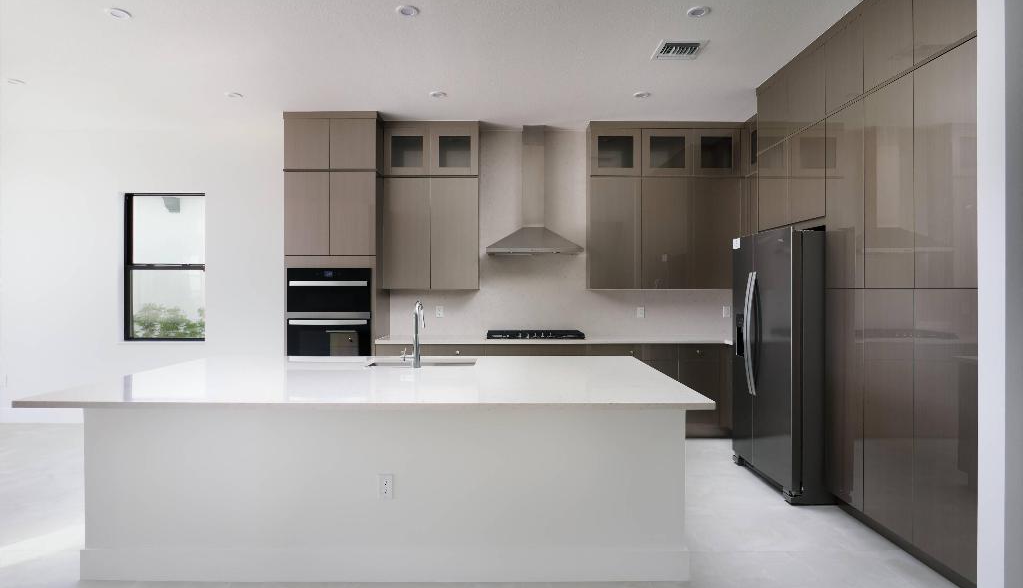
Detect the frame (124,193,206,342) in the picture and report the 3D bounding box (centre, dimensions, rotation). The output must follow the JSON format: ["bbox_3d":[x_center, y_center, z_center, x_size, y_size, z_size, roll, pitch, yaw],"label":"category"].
[{"bbox_3d":[-3.631,-0.285,5.620,0.890,1.565,0.100,0,0,0],"label":"frame"}]

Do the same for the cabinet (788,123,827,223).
[{"bbox_3d":[2.304,-0.808,3.620,0.580,0.620,0.464,0,1,0],"label":"cabinet"}]

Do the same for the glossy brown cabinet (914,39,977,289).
[{"bbox_3d":[2.299,-0.566,2.466,0.580,1.080,0.360,0,1,0],"label":"glossy brown cabinet"}]

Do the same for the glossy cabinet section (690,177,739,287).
[{"bbox_3d":[1.965,-0.578,5.252,0.460,1.073,0.330,0,1,0],"label":"glossy cabinet section"}]

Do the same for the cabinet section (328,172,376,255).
[{"bbox_3d":[-1.448,-0.734,5.171,0.431,0.758,0.610,0,1,0],"label":"cabinet section"}]

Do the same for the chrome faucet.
[{"bbox_3d":[-0.557,0.234,3.242,0.056,0.406,0.225,0,1,0],"label":"chrome faucet"}]

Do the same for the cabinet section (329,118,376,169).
[{"bbox_3d":[-1.446,-1.371,5.164,0.432,0.468,0.610,0,1,0],"label":"cabinet section"}]

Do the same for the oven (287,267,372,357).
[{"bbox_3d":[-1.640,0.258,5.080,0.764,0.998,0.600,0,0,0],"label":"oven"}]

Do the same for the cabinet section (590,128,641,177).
[{"bbox_3d":[1.011,-1.376,5.326,0.501,0.469,0.330,0,1,0],"label":"cabinet section"}]

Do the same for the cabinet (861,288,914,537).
[{"bbox_3d":[2.340,0.622,2.885,0.610,1.292,0.377,0,0,0],"label":"cabinet"}]

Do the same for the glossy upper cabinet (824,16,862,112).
[{"bbox_3d":[2.340,-1.399,3.264,0.610,0.461,0.380,0,0,0],"label":"glossy upper cabinet"}]

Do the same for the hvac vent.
[{"bbox_3d":[1.167,-1.657,3.634,0.328,0.025,0.310,0,1,0],"label":"hvac vent"}]

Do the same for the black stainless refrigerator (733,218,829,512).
[{"bbox_3d":[2.170,0.458,3.867,0.820,1.775,0.920,0,1,0],"label":"black stainless refrigerator"}]

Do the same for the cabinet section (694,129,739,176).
[{"bbox_3d":[1.997,-1.378,5.330,0.454,0.469,0.330,0,1,0],"label":"cabinet section"}]

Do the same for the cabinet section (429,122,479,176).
[{"bbox_3d":[-0.548,-1.394,5.318,0.464,0.497,0.330,0,1,0],"label":"cabinet section"}]

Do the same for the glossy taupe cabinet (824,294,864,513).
[{"bbox_3d":[2.340,0.618,3.264,0.610,1.292,0.380,0,0,0],"label":"glossy taupe cabinet"}]

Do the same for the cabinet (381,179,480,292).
[{"bbox_3d":[-0.785,-0.588,5.315,0.940,1.076,0.330,0,0,0],"label":"cabinet"}]

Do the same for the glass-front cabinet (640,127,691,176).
[{"bbox_3d":[1.498,-1.373,5.315,0.488,0.456,0.330,0,0,0],"label":"glass-front cabinet"}]

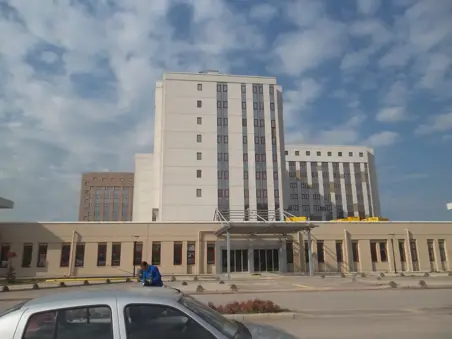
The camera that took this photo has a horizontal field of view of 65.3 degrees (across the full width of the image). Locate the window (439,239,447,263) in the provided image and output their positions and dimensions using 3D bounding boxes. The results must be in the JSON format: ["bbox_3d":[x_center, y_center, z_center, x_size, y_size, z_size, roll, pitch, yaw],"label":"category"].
[{"bbox_3d":[23.303,8.784,37.971,0.770,2.332,0.200,1,-13,-8],"label":"window"}]

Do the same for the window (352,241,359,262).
[{"bbox_3d":[13.457,8.548,36.677,0.770,2.173,0.200,1,-13,-8],"label":"window"}]

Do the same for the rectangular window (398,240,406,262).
[{"bbox_3d":[17.360,7.961,34.506,0.815,2.014,0.200,1,-14,-6],"label":"rectangular window"}]

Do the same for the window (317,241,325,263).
[{"bbox_3d":[9.072,7.851,33.636,0.765,2.021,0.200,1,-14,-6],"label":"window"}]

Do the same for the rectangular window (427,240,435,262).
[{"bbox_3d":[20.314,8.012,34.813,0.806,2.023,0.200,1,-14,-6],"label":"rectangular window"}]

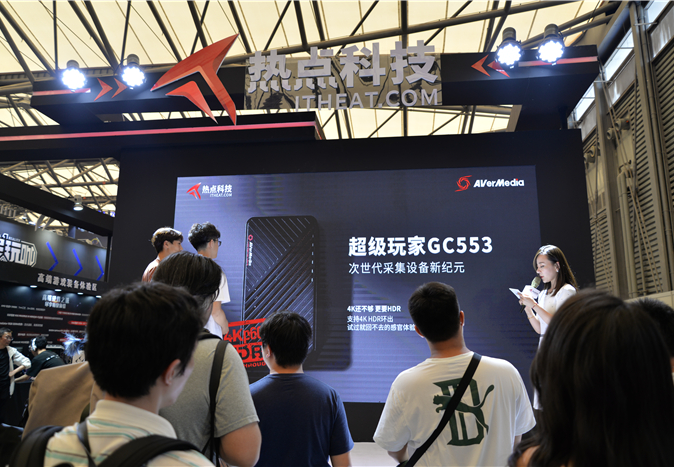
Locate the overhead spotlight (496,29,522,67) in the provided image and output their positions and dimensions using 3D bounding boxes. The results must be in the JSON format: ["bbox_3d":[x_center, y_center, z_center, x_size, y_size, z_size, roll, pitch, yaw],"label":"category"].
[{"bbox_3d":[1.446,-1.555,4.251,0.200,0.280,0.210,-3,-55,17],"label":"overhead spotlight"}]

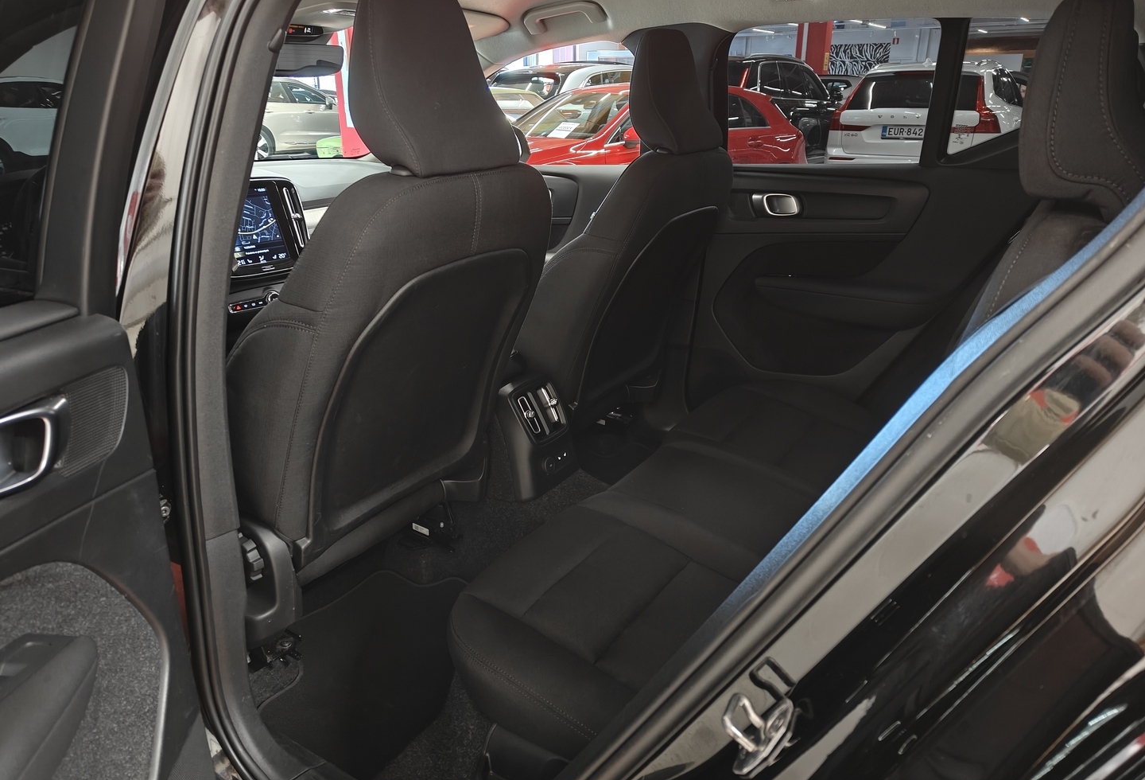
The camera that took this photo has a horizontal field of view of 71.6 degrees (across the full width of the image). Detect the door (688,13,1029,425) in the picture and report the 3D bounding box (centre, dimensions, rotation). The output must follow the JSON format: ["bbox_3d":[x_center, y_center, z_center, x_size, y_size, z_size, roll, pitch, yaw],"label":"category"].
[{"bbox_3d":[0.711,-0.365,1.893,0.980,1.100,0.250,12,22,32],"label":"door"}]

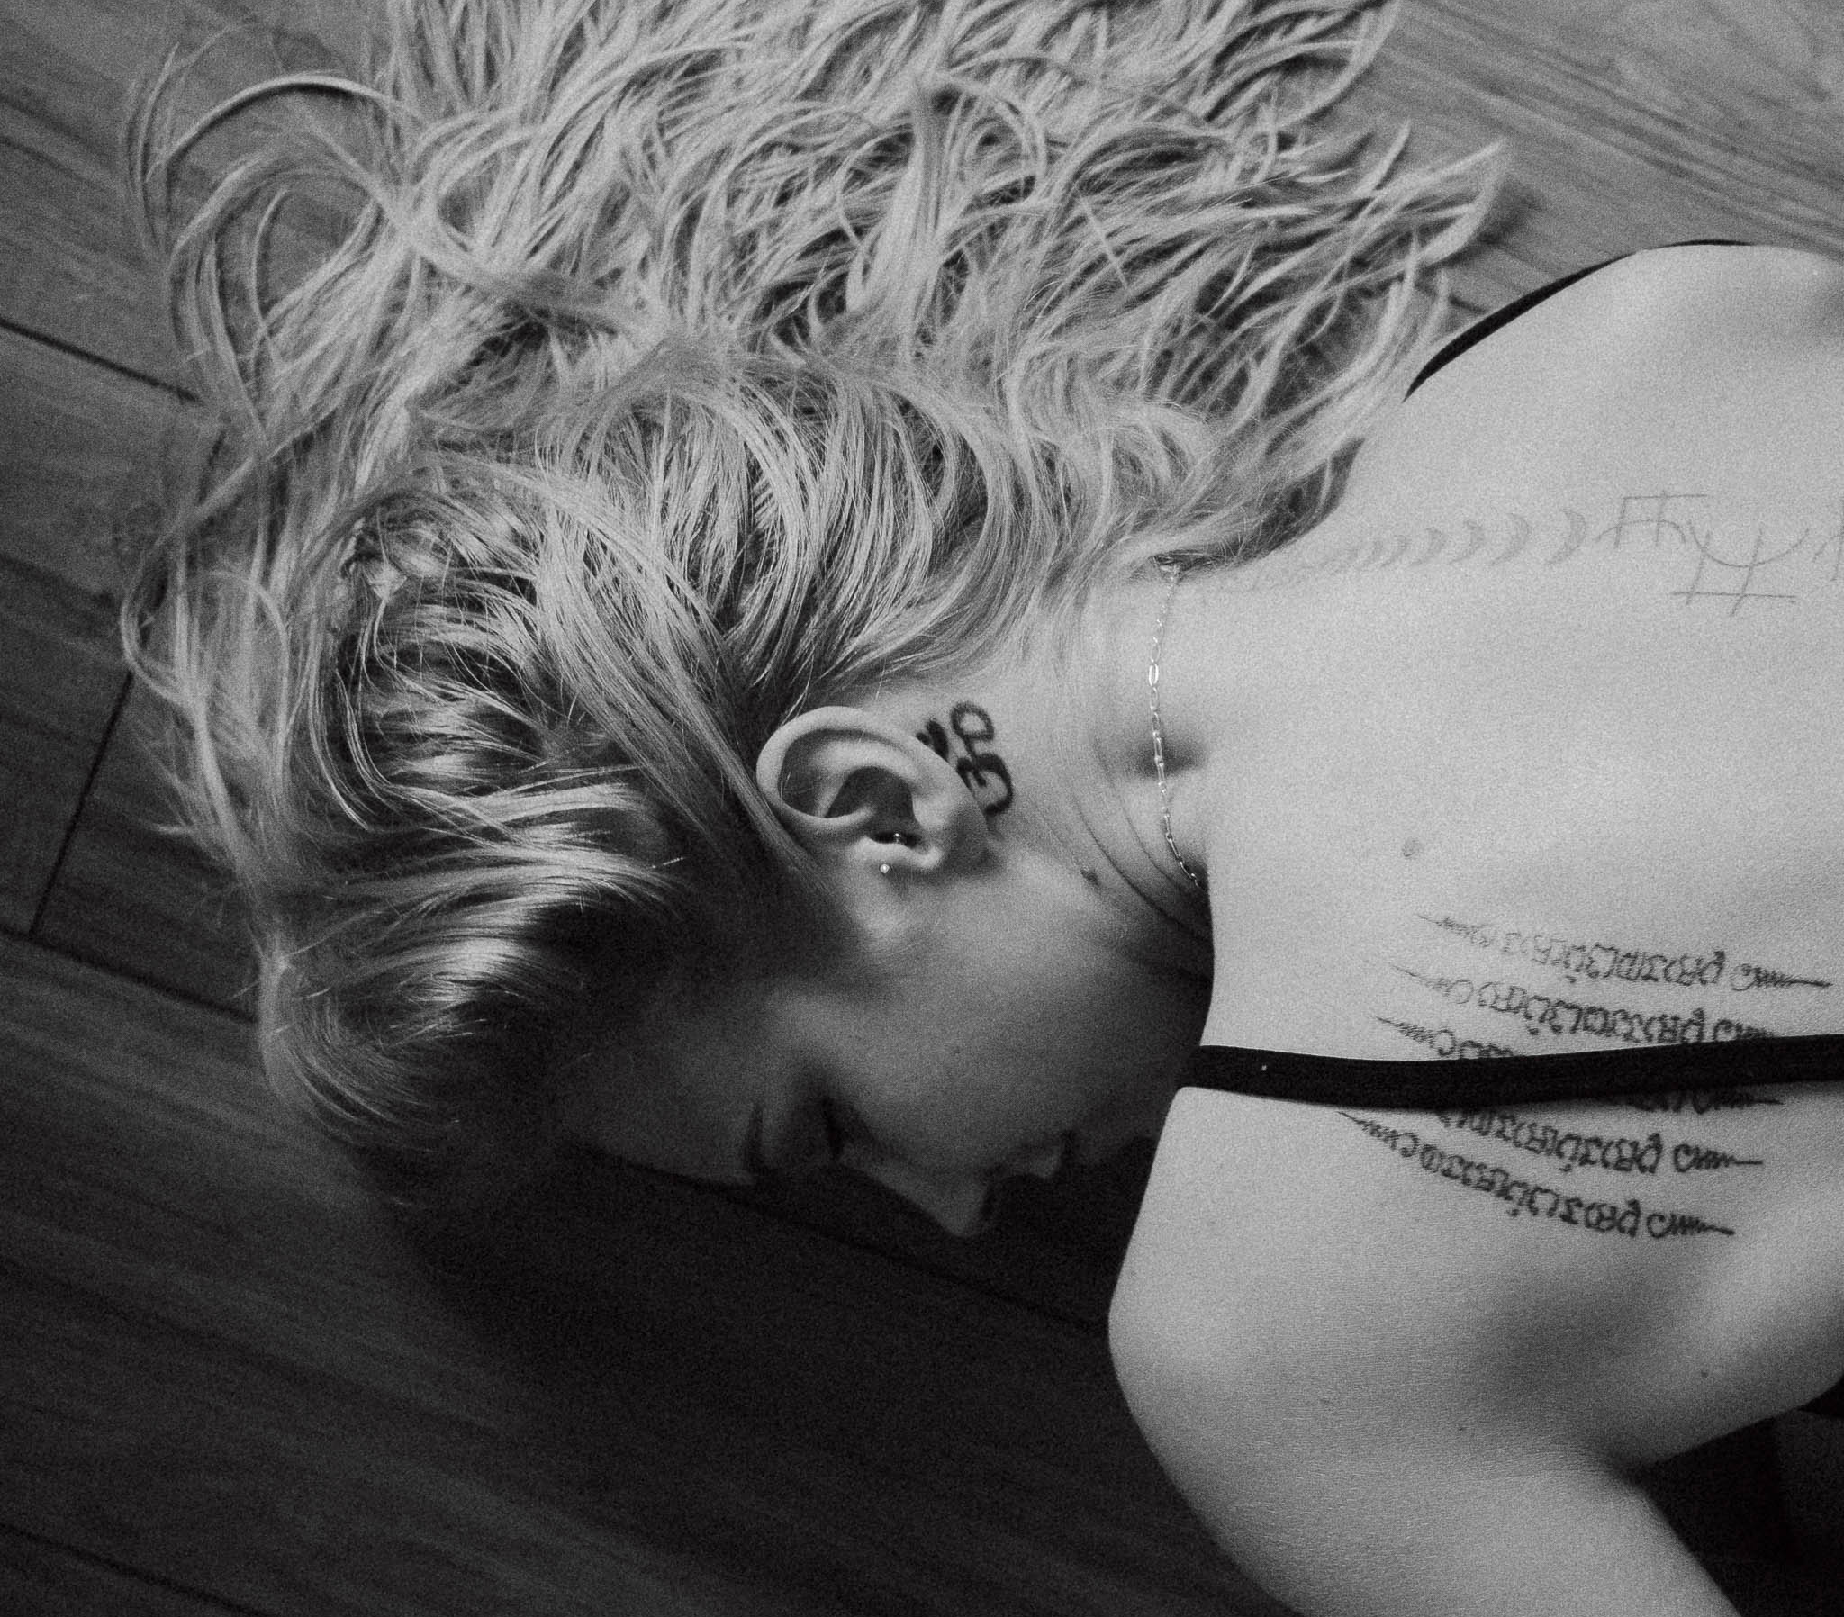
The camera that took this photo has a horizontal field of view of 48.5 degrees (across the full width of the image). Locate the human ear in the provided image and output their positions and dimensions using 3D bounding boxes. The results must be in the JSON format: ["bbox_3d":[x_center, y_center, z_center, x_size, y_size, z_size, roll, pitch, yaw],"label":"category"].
[{"bbox_3d":[-0.011,-0.003,0.530,0.064,0.025,0.037,22,94,2],"label":"human ear"}]

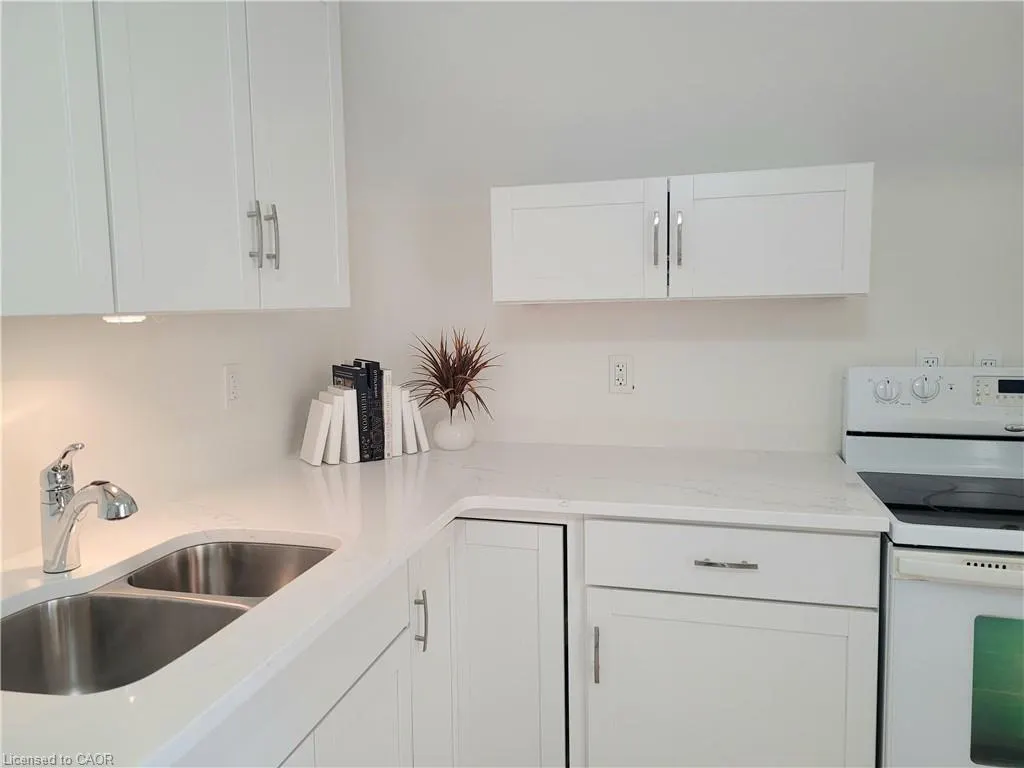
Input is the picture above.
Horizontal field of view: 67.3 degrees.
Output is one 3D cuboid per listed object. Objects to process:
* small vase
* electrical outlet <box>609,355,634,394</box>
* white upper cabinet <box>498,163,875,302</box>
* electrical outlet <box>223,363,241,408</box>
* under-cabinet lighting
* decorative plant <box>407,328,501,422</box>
[{"bbox_3d":[-0.176,0.144,2.314,0.125,0.108,0.125,-1,6,0],"label":"small vase"},{"bbox_3d":[0.325,-0.026,2.283,0.072,0.115,0.008,1,7,14],"label":"electrical outlet"},{"bbox_3d":[0.431,-0.376,2.050,0.914,0.303,0.328,1,7,14],"label":"white upper cabinet"},{"bbox_3d":[-0.715,0.005,1.976,0.009,0.115,0.072,1,7,14],"label":"electrical outlet"},{"bbox_3d":[-0.704,-0.119,1.397,0.072,0.018,0.072,1,7,14],"label":"under-cabinet lighting"},{"bbox_3d":[-0.180,-0.025,2.283,0.270,0.275,0.245,1,7,14],"label":"decorative plant"}]

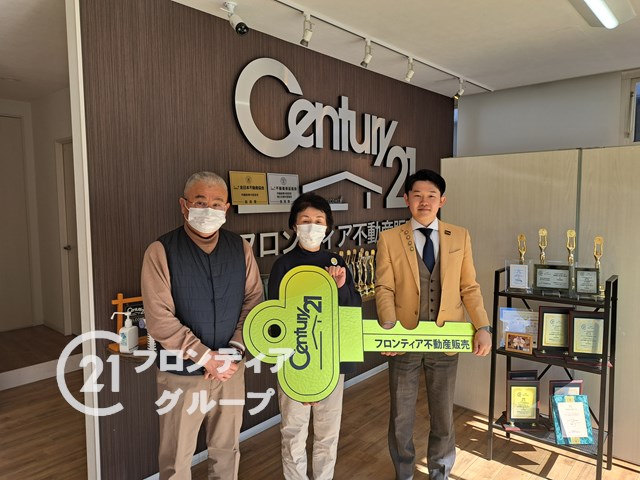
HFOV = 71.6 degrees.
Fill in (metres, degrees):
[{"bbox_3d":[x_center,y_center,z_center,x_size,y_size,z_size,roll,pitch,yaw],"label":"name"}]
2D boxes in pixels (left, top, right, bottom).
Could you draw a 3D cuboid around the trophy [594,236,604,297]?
[{"bbox_3d":[1.546,0.145,2.452,0.075,0.340,0.075,3,6,33],"label":"trophy"}]

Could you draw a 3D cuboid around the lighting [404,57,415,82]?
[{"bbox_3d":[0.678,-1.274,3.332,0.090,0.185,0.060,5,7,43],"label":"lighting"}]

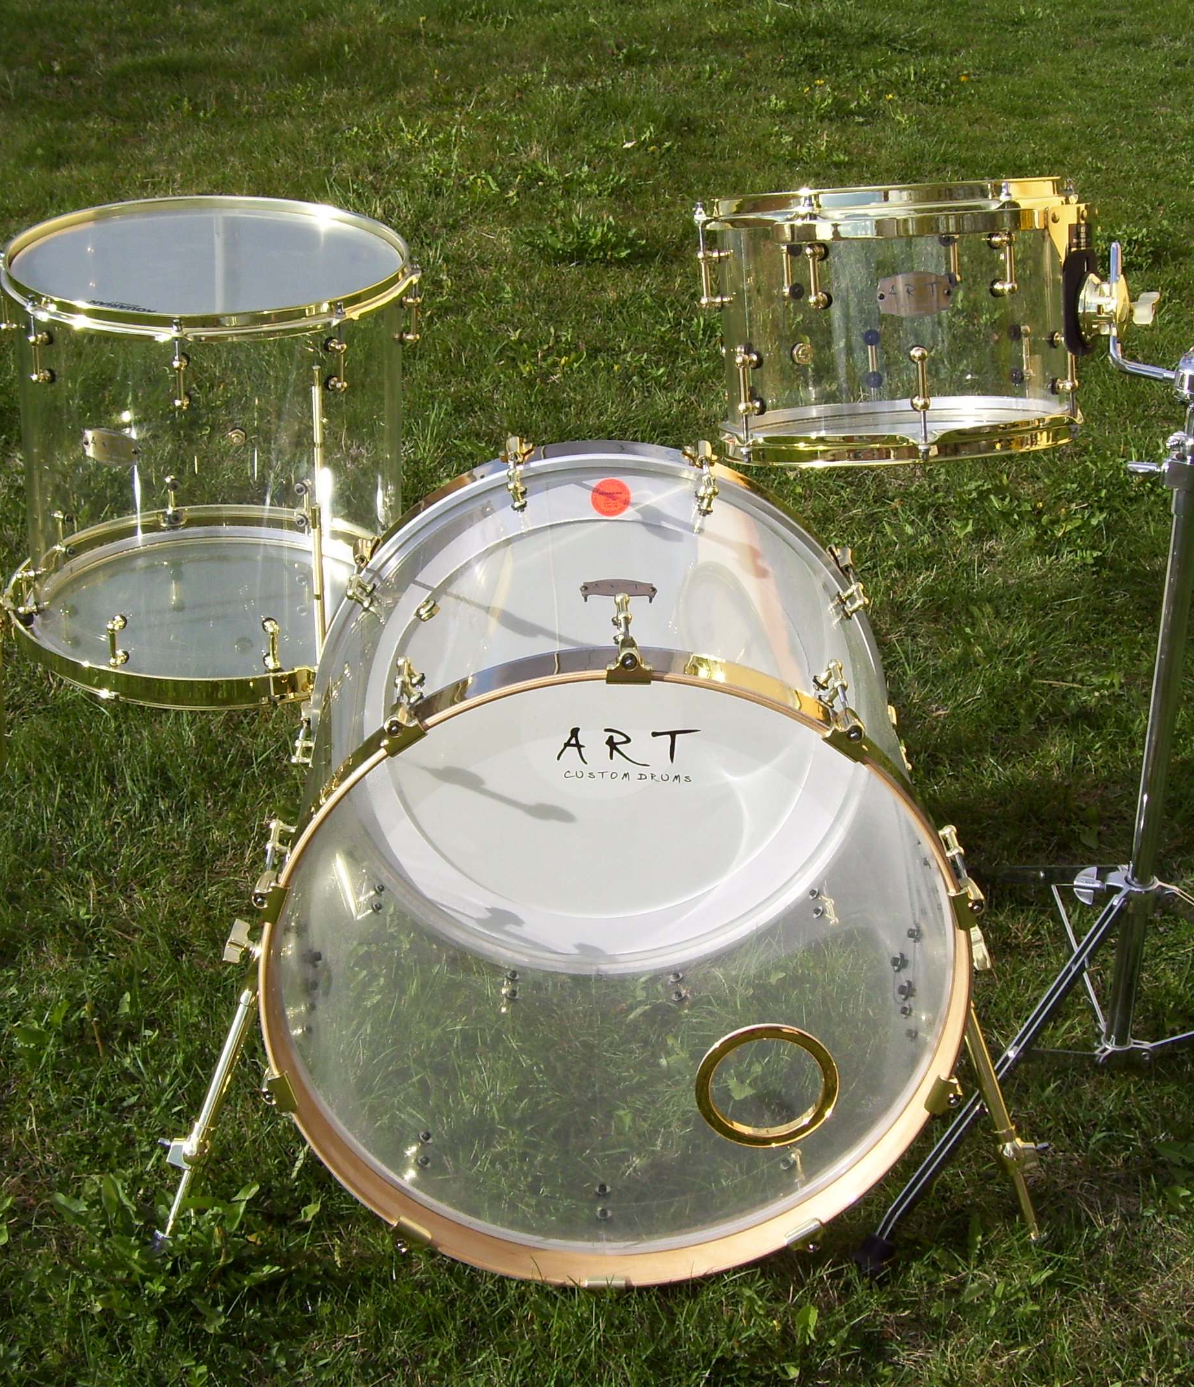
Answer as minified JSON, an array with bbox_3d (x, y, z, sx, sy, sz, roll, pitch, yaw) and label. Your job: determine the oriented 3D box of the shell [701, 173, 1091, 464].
[{"bbox_3d":[0.270,-0.338,2.165,0.355,0.238,0.350,-4,11,1],"label":"shell"}]

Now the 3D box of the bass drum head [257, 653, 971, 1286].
[{"bbox_3d":[0.016,0.242,2.017,0.600,0.600,0.055,0,23,-1],"label":"bass drum head"}]

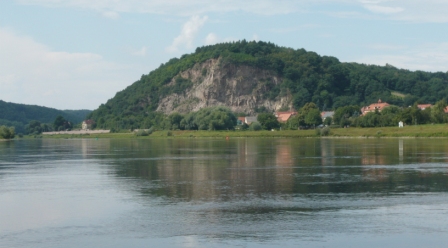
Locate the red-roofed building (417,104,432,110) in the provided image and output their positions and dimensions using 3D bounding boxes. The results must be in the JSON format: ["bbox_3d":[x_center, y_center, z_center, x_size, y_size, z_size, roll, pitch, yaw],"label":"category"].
[{"bbox_3d":[140.471,-9.318,716.297,12.000,9.000,9.500,0,0,6],"label":"red-roofed building"}]

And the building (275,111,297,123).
[{"bbox_3d":[42.101,-3.031,688.708,13.500,10.500,10.000,0,-1,24],"label":"building"}]

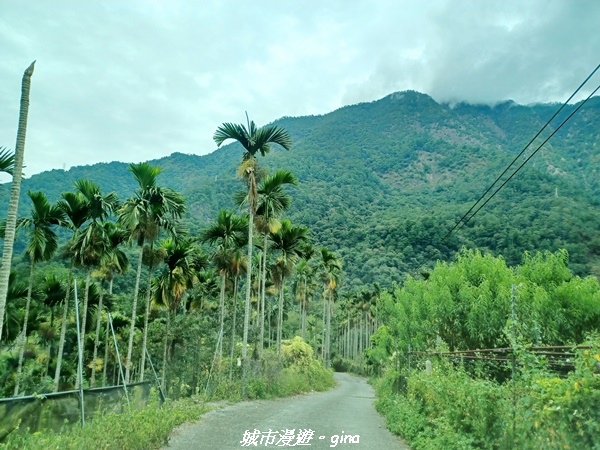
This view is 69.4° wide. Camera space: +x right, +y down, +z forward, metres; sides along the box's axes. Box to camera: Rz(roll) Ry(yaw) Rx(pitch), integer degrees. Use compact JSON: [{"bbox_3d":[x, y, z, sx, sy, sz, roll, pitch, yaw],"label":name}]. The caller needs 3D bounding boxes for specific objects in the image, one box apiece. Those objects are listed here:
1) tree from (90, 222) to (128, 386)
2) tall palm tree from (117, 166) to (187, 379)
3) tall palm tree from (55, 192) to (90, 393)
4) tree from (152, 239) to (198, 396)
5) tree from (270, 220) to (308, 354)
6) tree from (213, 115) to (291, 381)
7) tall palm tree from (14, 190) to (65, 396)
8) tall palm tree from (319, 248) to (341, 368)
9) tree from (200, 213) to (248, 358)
[{"bbox_3d":[-8.134,3.314,18.500,1.800,7.140,1.800,2,-10,0],"label":"tree"},{"bbox_3d":[-5.314,1.602,15.300,2.300,7.950,2.300,2,-10,0],"label":"tall palm tree"},{"bbox_3d":[-8.701,2.353,16.500,1.700,7.720,1.700,2,-10,0],"label":"tall palm tree"},{"bbox_3d":[-5.401,3.738,18.500,1.950,6.570,1.950,2,-10,0],"label":"tree"},{"bbox_3d":[-0.763,3.646,24.500,2.200,7.940,2.200,2,-10,0],"label":"tree"},{"bbox_3d":[-1.608,0.644,13.800,2.450,8.860,2.450,2,-10,0],"label":"tree"},{"bbox_3d":[-9.920,2.482,16.500,2.000,7.830,2.000,2,-10,0],"label":"tall palm tree"},{"bbox_3d":[1.907,5.525,29.000,1.700,7.960,1.700,2,-10,0],"label":"tall palm tree"},{"bbox_3d":[-3.708,3.073,21.000,2.250,7.720,2.250,2,-10,0],"label":"tree"}]

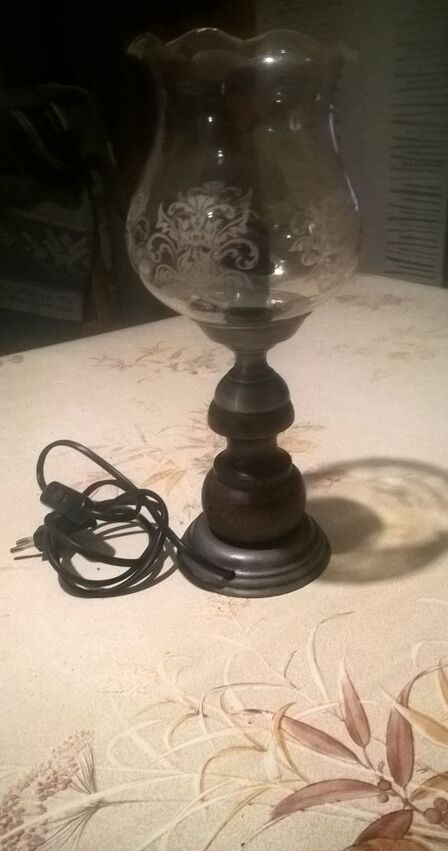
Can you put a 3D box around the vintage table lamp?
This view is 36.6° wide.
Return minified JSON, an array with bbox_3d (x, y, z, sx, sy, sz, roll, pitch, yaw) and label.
[{"bbox_3d":[0.016,-0.060,0.454,0.147,0.339,0.147,-2,22,0],"label":"vintage table lamp"}]

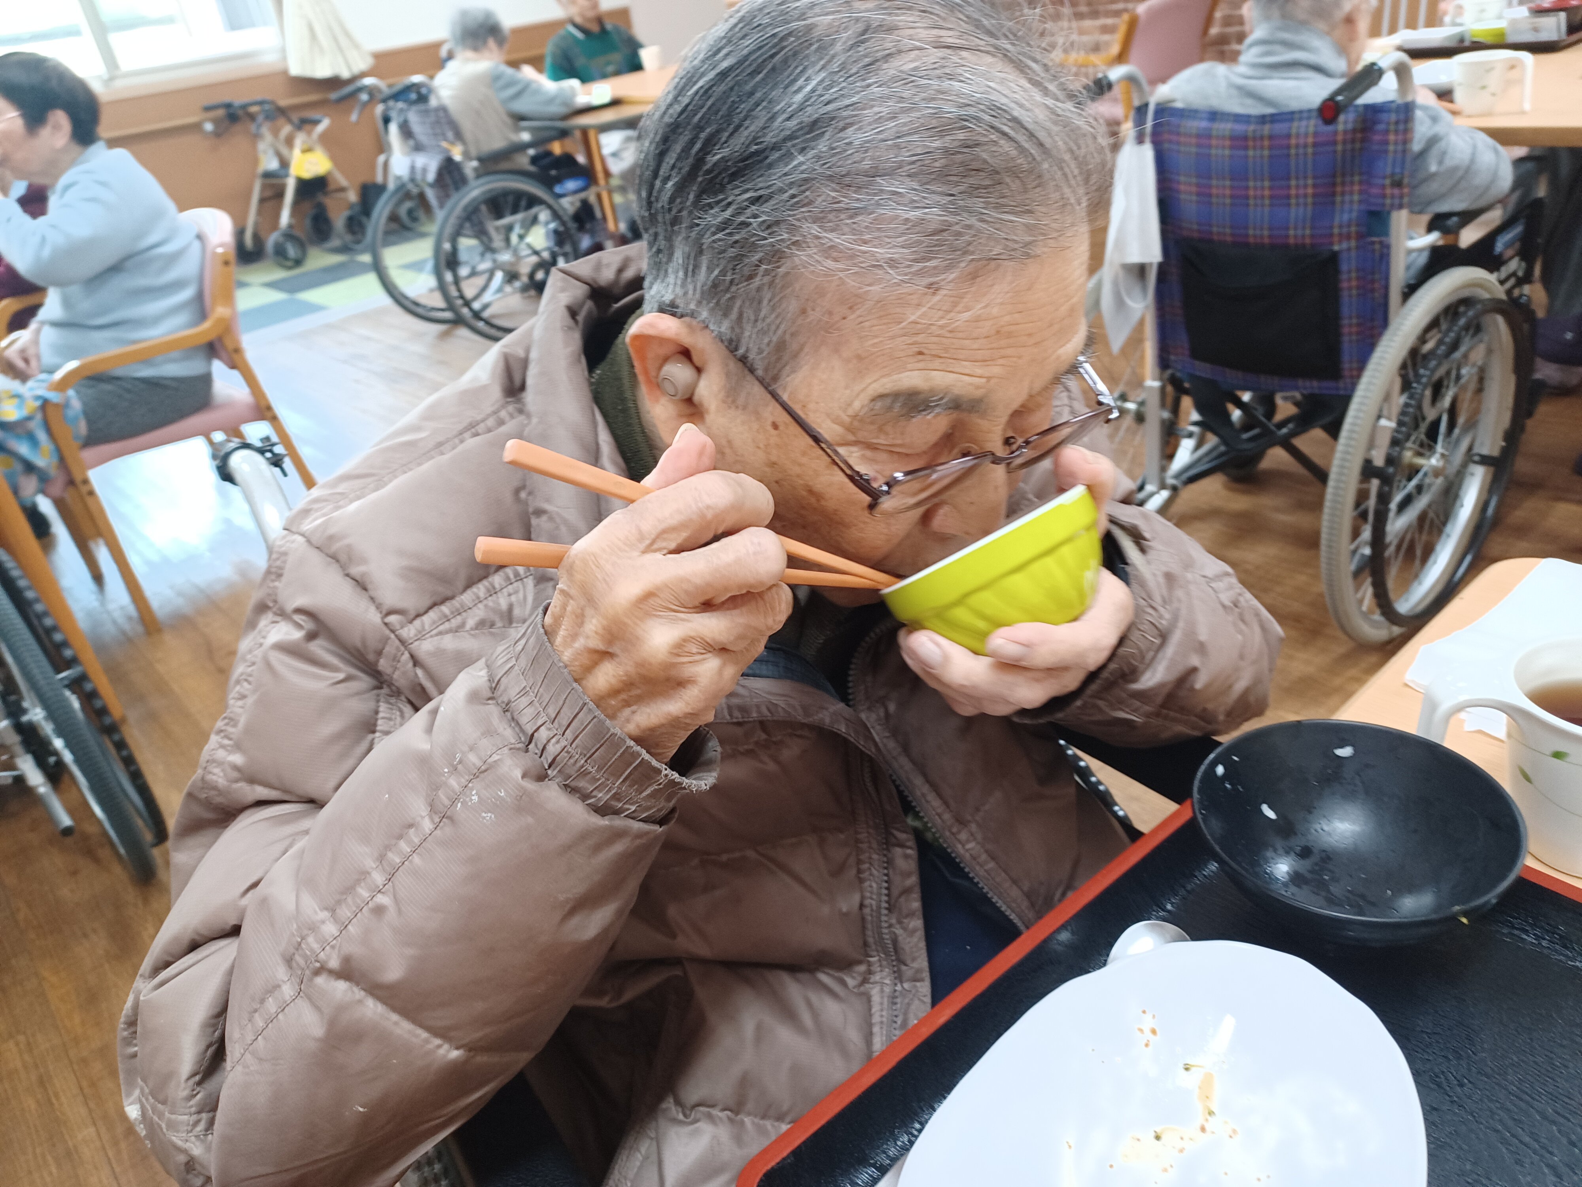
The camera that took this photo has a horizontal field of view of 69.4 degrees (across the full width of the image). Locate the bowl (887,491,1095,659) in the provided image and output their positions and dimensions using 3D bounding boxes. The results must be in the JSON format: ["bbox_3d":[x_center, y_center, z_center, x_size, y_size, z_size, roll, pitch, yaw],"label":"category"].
[{"bbox_3d":[0.097,-0.001,0.498,0.104,0.052,0.104,-27,-3,2],"label":"bowl"}]

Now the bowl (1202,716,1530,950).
[{"bbox_3d":[0.256,0.119,0.527,0.134,0.052,0.134,-6,29,3],"label":"bowl"}]

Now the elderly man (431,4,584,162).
[{"bbox_3d":[-1.015,-1.685,4.374,0.700,1.040,0.500,-30,36,-35],"label":"elderly man"}]

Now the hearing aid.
[{"bbox_3d":[-0.047,-0.089,0.472,0.020,0.019,0.018,-22,57,-32],"label":"hearing aid"}]

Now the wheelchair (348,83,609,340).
[{"bbox_3d":[-1.086,-1.518,4.371,1.000,0.930,0.600,-30,36,-35],"label":"wheelchair"}]

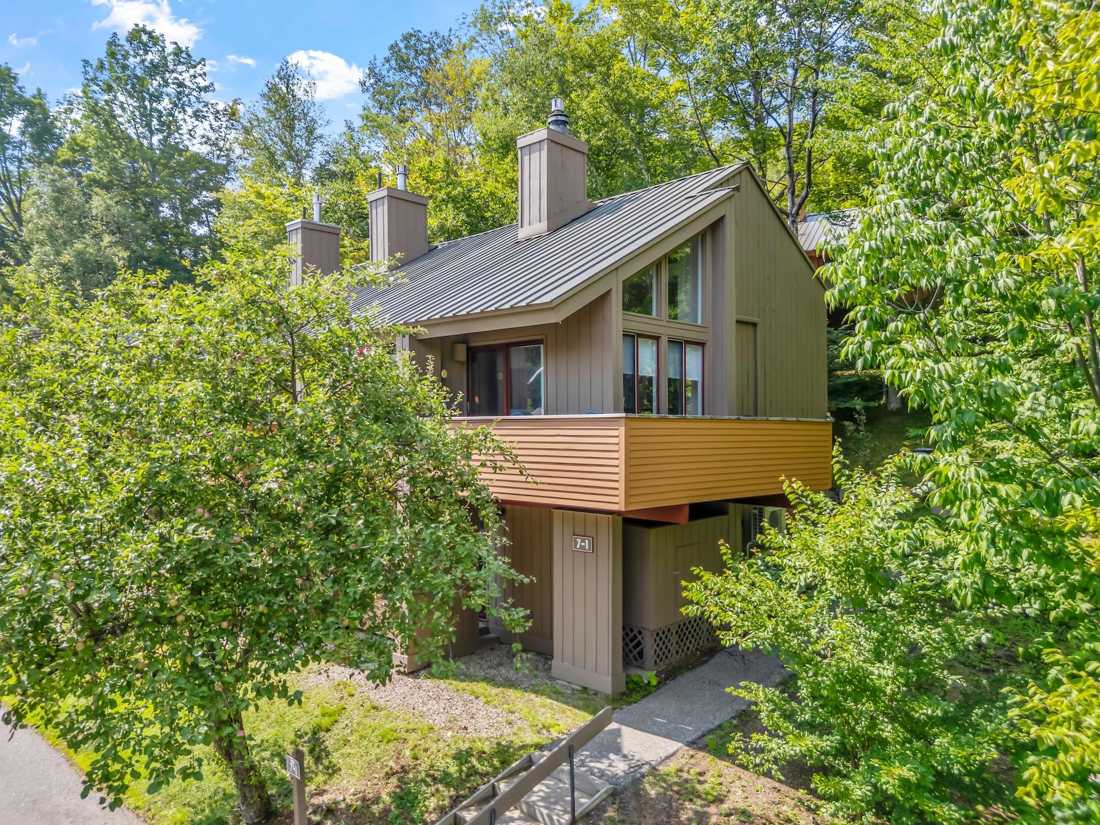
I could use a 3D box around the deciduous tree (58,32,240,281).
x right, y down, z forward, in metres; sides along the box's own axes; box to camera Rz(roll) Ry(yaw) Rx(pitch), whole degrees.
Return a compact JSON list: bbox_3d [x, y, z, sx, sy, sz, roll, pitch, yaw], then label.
[{"bbox_3d":[-17.985,-6.934,33.774,7.600,20.500,7.600,1,-1,-28],"label":"deciduous tree"}]

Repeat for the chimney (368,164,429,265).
[{"bbox_3d":[-4.108,-5.218,20.705,0.893,3.024,1.313,-1,-2,44],"label":"chimney"}]

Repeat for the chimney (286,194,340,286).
[{"bbox_3d":[-7.420,-5.268,23.994,0.893,3.164,1.313,-1,-2,44],"label":"chimney"}]

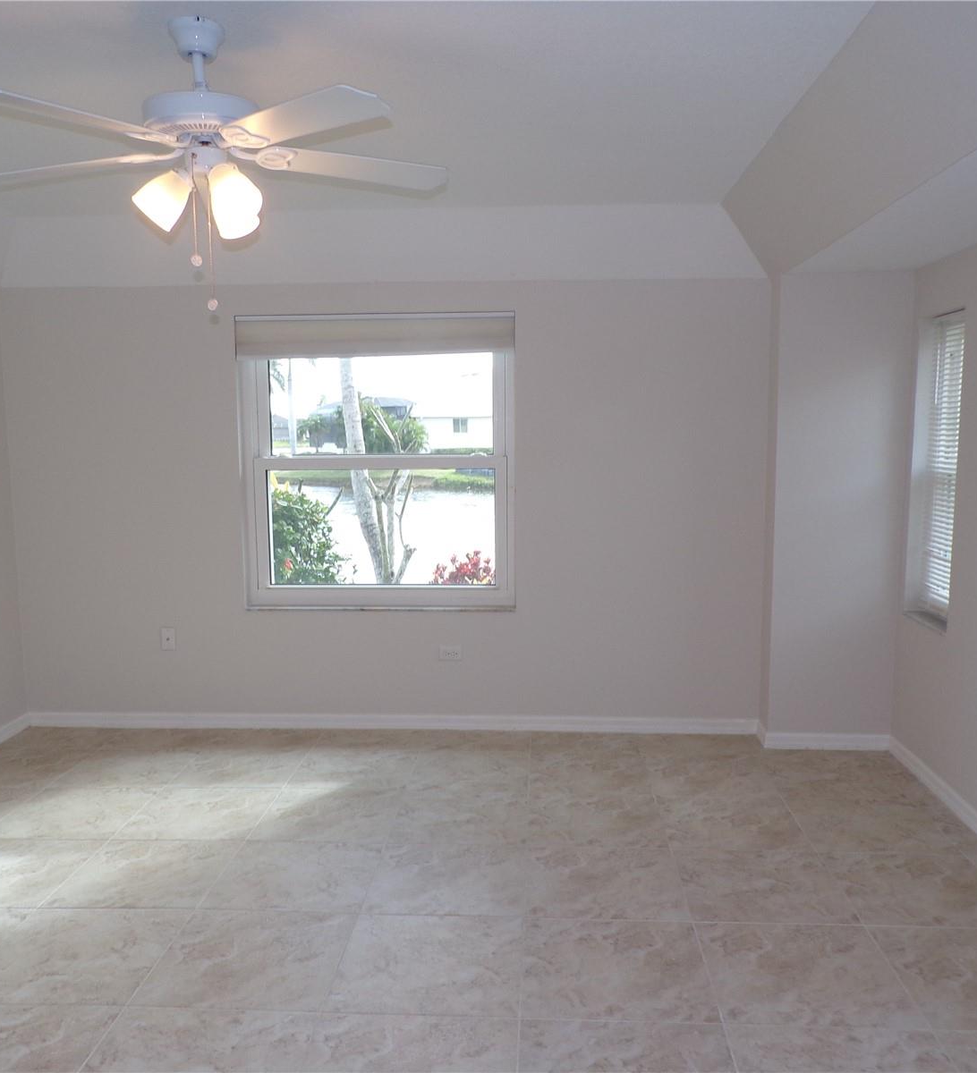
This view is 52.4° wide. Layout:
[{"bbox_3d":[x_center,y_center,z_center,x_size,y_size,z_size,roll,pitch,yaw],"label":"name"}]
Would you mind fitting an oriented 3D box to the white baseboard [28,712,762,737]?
[{"bbox_3d":[-0.524,0.946,5.049,3.724,0.074,0.016,0,7,3],"label":"white baseboard"}]

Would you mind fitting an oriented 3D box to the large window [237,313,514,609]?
[{"bbox_3d":[-0.550,-0.361,4.946,1.363,1.455,0.120,0,7,3],"label":"large window"}]

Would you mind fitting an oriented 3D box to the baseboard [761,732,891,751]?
[{"bbox_3d":[1.604,0.970,4.697,0.581,0.072,0.016,0,7,3],"label":"baseboard"}]

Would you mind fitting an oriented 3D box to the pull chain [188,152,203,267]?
[{"bbox_3d":[-0.709,-0.786,2.401,0.027,0.266,0.026,0,7,3],"label":"pull chain"}]

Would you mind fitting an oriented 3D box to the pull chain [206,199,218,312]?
[{"bbox_3d":[-0.679,-0.689,2.426,0.027,0.272,0.026,0,7,3],"label":"pull chain"}]

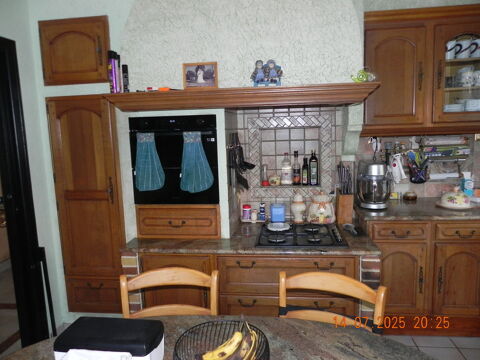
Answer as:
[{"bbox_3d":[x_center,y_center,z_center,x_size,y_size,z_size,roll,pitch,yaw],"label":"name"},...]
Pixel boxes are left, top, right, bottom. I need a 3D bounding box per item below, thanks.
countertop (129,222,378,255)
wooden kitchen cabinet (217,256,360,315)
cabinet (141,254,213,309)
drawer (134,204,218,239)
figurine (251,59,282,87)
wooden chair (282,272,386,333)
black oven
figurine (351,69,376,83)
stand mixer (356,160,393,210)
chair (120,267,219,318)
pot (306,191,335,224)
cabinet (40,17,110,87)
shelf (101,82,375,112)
[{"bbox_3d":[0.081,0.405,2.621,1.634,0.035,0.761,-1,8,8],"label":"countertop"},{"bbox_3d":[0.332,0.737,2.577,0.877,0.630,0.592,-1,7,7],"label":"wooden kitchen cabinet"},{"bbox_3d":[-0.376,0.705,2.655,0.507,0.540,0.558,-1,8,8],"label":"cabinet"},{"bbox_3d":[-0.411,0.269,2.749,0.604,0.236,0.469,-1,7,7],"label":"drawer"},{"bbox_3d":[0.175,-0.683,2.329,0.203,0.183,0.102,-1,8,8],"label":"figurine"},{"bbox_3d":[0.270,0.830,1.262,0.431,0.898,0.457,2,9,26],"label":"wooden chair"},{"bbox_3d":[-0.418,-0.161,2.699,0.595,0.595,0.550,-1,8,8],"label":"black oven"},{"bbox_3d":[0.746,-0.620,2.178,0.146,0.084,0.071,-1,7,7],"label":"figurine"},{"bbox_3d":[1.041,0.020,2.834,0.245,0.357,0.347,-1,7,7],"label":"stand mixer"},{"bbox_3d":[-0.280,0.850,1.389,0.440,0.885,0.480,-2,8,-1],"label":"chair"},{"bbox_3d":[0.633,0.215,2.823,0.216,0.251,0.173,-1,8,8],"label":"pot"},{"bbox_3d":[-1.052,-0.853,2.501,0.461,0.408,0.367,-1,7,7],"label":"cabinet"},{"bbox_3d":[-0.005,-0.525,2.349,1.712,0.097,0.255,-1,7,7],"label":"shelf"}]

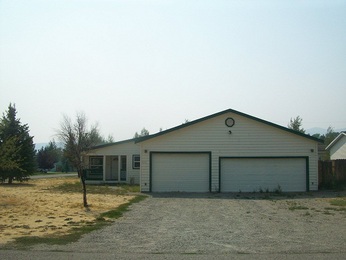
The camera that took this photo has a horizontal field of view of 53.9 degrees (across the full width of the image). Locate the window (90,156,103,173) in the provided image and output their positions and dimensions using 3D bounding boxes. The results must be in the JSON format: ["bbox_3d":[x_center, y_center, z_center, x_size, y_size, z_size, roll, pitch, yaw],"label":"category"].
[{"bbox_3d":[-6.780,3.140,30.200,1.200,1.500,0.120,0,-6,0],"label":"window"}]

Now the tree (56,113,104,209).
[{"bbox_3d":[-3.950,1.240,14.300,1.950,3.950,1.900,0,-6,0],"label":"tree"}]

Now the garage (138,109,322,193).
[{"bbox_3d":[3.600,1.670,25.400,11.700,5.250,8.000,0,-6,0],"label":"garage"}]

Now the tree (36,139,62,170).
[{"bbox_3d":[-30.600,6.500,84.000,6.400,7.600,6.000,0,-6,0],"label":"tree"}]

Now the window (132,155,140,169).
[{"bbox_3d":[-3.020,2.700,28.800,0.880,1.220,0.120,0,-6,0],"label":"window"}]

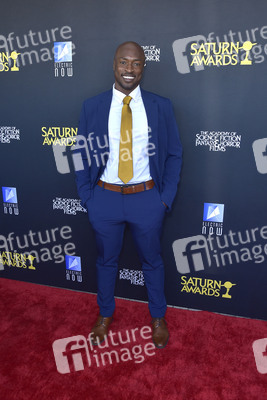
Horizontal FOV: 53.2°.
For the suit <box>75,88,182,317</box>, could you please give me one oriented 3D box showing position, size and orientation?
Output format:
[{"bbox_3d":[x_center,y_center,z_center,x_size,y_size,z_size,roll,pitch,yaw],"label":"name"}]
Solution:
[{"bbox_3d":[-0.040,0.065,1.705,0.650,1.480,0.320,2,13,0],"label":"suit"}]

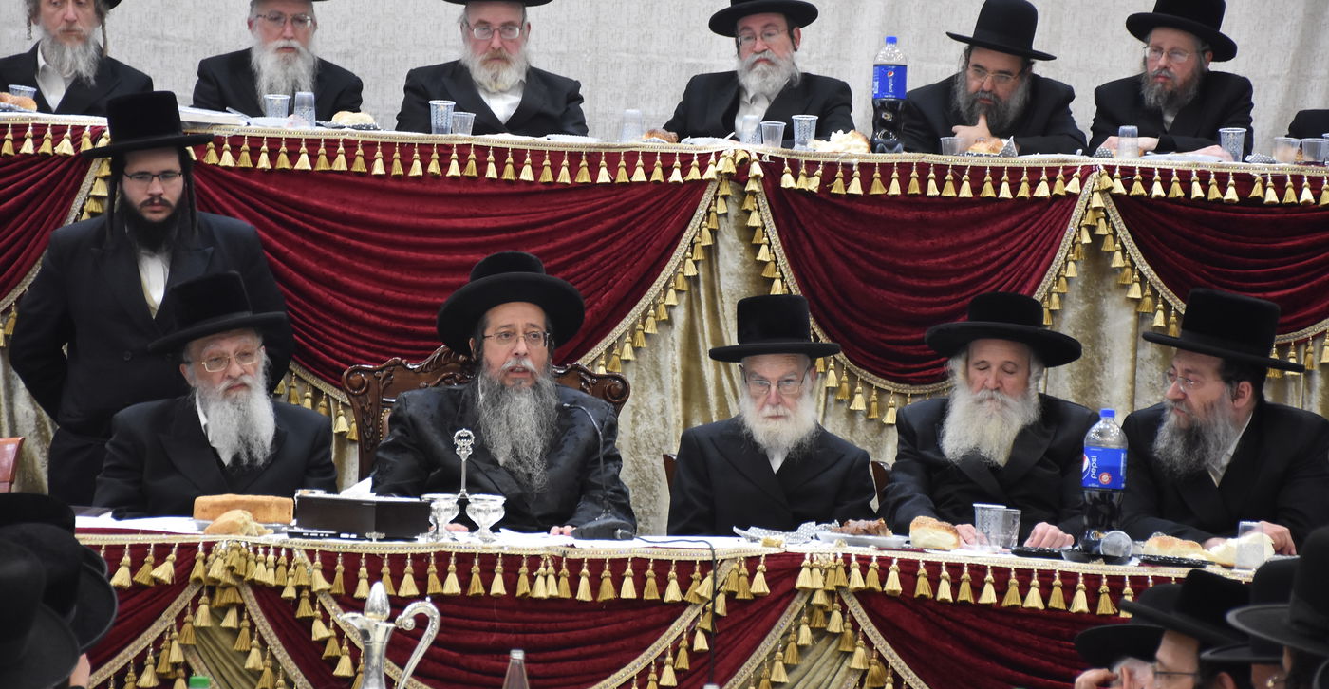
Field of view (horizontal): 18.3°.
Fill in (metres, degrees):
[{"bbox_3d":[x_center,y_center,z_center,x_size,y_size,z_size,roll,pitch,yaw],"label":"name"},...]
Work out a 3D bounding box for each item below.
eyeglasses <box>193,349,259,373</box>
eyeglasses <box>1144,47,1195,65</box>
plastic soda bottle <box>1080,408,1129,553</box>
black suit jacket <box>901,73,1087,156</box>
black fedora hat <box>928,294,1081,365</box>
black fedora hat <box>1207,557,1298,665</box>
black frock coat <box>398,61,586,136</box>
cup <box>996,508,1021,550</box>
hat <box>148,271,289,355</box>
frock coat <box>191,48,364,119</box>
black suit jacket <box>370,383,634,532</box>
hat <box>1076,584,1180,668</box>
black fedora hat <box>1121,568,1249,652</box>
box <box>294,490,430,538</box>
[{"bbox_3d":[-0.989,0.034,9.250,0.140,0.042,0.140,-12,0,-25],"label":"eyeglasses"},{"bbox_3d":[1.462,-0.832,11.920,0.140,0.043,0.140,5,1,25],"label":"eyeglasses"},{"bbox_3d":[0.953,0.298,8.950,0.095,0.313,0.095,2,-1,0],"label":"plastic soda bottle"},{"bbox_3d":[0.945,-0.450,11.820,0.560,0.680,0.480,2,1,6],"label":"black suit jacket"},{"bbox_3d":[0.757,-0.034,9.250,0.350,0.130,0.370,4,-14,9],"label":"black fedora hat"},{"bbox_3d":[0.977,0.398,6.150,0.360,0.148,0.330,2,1,0],"label":"black fedora hat"},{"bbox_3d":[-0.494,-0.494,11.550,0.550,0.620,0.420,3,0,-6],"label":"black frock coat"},{"bbox_3d":[0.746,0.405,9.000,0.070,0.095,0.070,2,0,0],"label":"cup"},{"bbox_3d":[-1.050,-0.081,9.650,0.335,0.145,0.360,-14,4,-16],"label":"hat"},{"bbox_3d":[-1.085,-0.522,11.642,0.490,0.640,0.400,2,-1,-2],"label":"frock coat"},{"bbox_3d":[-0.375,0.423,9.350,0.585,0.670,0.500,2,0,-4],"label":"black suit jacket"},{"bbox_3d":[0.890,0.492,7.350,0.355,0.125,0.325,-11,-23,43],"label":"hat"},{"bbox_3d":[0.942,0.451,6.850,0.360,0.112,0.325,19,-1,6],"label":"black fedora hat"},{"bbox_3d":[-0.645,0.373,8.880,0.160,0.085,0.240,2,0,-44],"label":"box"}]

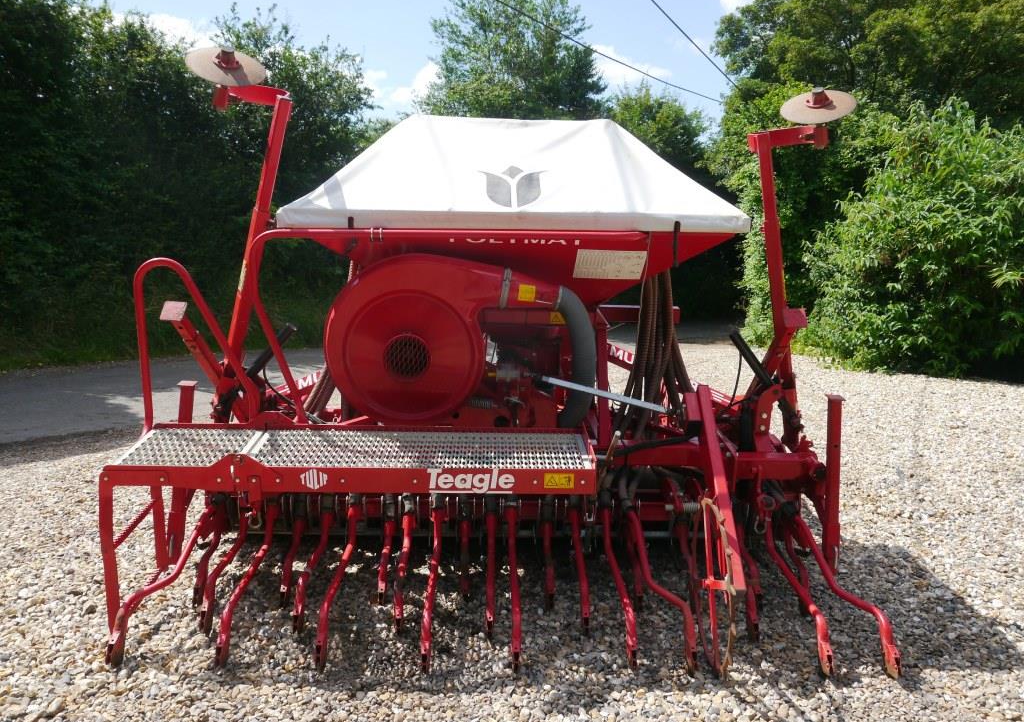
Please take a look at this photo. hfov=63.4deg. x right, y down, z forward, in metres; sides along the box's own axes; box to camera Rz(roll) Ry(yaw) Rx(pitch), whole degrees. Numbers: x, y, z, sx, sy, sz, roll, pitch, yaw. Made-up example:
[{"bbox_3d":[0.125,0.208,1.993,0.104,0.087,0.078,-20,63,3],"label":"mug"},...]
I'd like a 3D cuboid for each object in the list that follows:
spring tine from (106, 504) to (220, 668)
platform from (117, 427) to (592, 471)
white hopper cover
[{"bbox_3d":[-1.348,0.861,3.250,0.245,0.402,0.593,0,12,-1],"label":"spring tine"},{"bbox_3d":[-0.609,0.374,3.329,1.815,0.050,0.480,0,10,0],"label":"platform"},{"bbox_3d":[0.011,-0.917,4.039,2.022,0.539,1.070,0,10,0],"label":"white hopper cover"}]

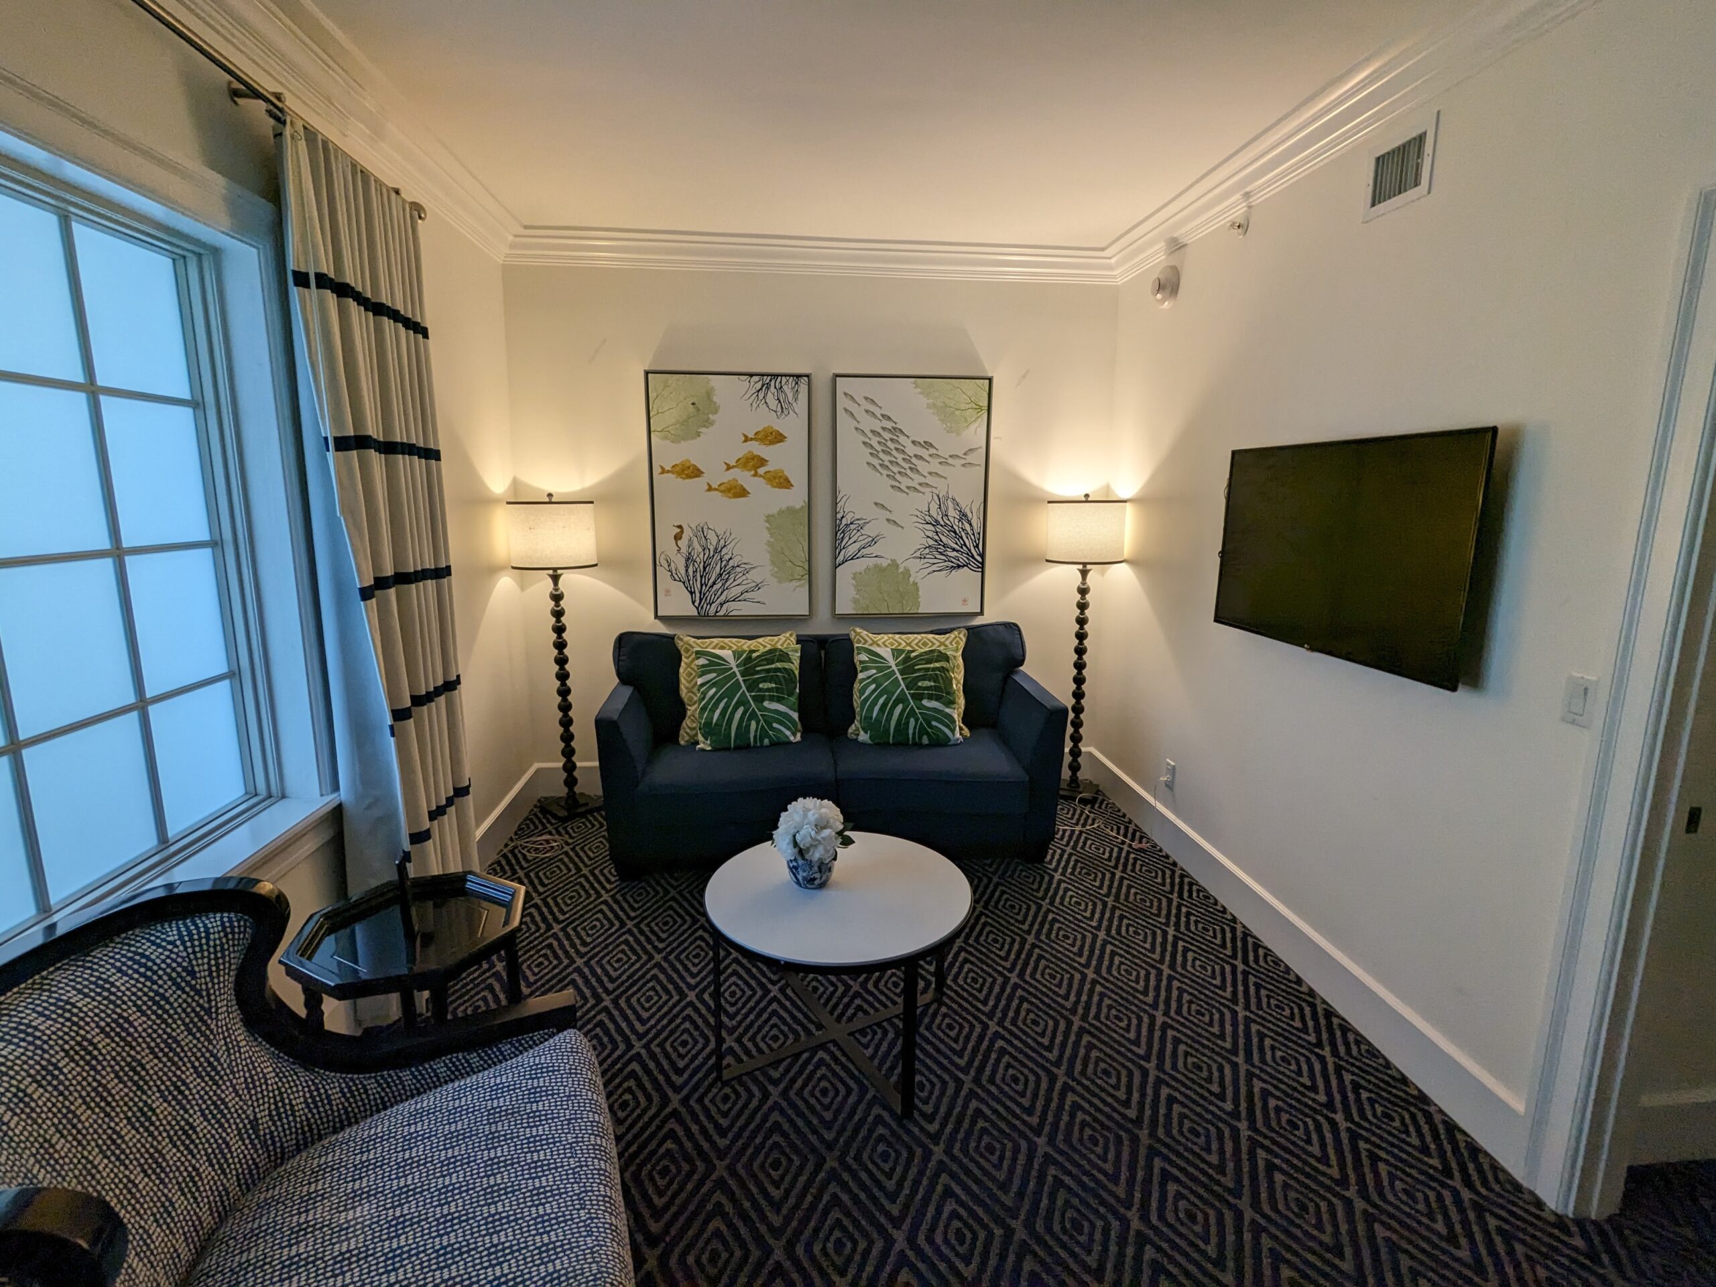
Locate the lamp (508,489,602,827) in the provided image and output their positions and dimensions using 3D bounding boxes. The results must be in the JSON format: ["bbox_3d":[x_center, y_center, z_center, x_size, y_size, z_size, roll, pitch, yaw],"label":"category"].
[{"bbox_3d":[-1.458,0.067,3.905,0.402,1.589,0.402,-1,11,-6],"label":"lamp"}]

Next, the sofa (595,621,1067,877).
[{"bbox_3d":[-0.121,0.422,3.692,1.935,0.956,0.908,-1,11,-6],"label":"sofa"}]

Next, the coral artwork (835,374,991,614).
[{"bbox_3d":[0.275,-0.745,4.089,0.801,1.209,0.045,-1,11,-6],"label":"coral artwork"}]

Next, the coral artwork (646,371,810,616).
[{"bbox_3d":[-0.637,-0.732,4.014,0.796,1.217,0.051,-1,11,-6],"label":"coral artwork"}]

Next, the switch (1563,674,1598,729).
[{"bbox_3d":[1.574,0.126,1.732,0.010,0.115,0.071,-1,11,-6],"label":"switch"}]

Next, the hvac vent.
[{"bbox_3d":[1.504,-1.326,2.215,0.020,0.216,0.256,-1,11,-6],"label":"hvac vent"}]

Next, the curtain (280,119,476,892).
[{"bbox_3d":[-1.439,-0.133,2.474,0.160,2.480,0.774,-1,11,-6],"label":"curtain"}]

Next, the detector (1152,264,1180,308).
[{"bbox_3d":[1.353,-1.583,3.518,0.077,0.169,0.169,-1,11,-6],"label":"detector"}]

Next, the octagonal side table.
[{"bbox_3d":[-1.056,0.950,1.946,0.478,0.587,0.478,-3,11,-16],"label":"octagonal side table"}]

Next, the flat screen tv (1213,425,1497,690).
[{"bbox_3d":[1.451,-0.293,2.430,0.060,0.631,1.099,-1,11,-6],"label":"flat screen tv"}]

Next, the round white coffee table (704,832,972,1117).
[{"bbox_3d":[-0.053,0.926,2.273,0.737,0.493,0.737,0,11,0],"label":"round white coffee table"}]

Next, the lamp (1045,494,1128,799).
[{"bbox_3d":[1.168,0.031,4.165,0.402,1.595,0.402,-1,11,-6],"label":"lamp"}]

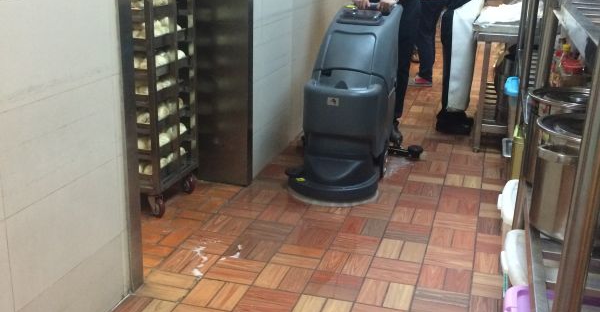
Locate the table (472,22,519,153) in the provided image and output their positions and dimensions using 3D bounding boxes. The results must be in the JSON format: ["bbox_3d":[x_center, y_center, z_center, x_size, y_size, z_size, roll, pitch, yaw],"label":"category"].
[{"bbox_3d":[1.593,-0.597,4.835,0.680,0.825,1.500,6,18,15],"label":"table"}]

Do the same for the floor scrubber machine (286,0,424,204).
[{"bbox_3d":[0.268,-0.347,3.727,0.720,0.965,1.050,6,18,15],"label":"floor scrubber machine"}]

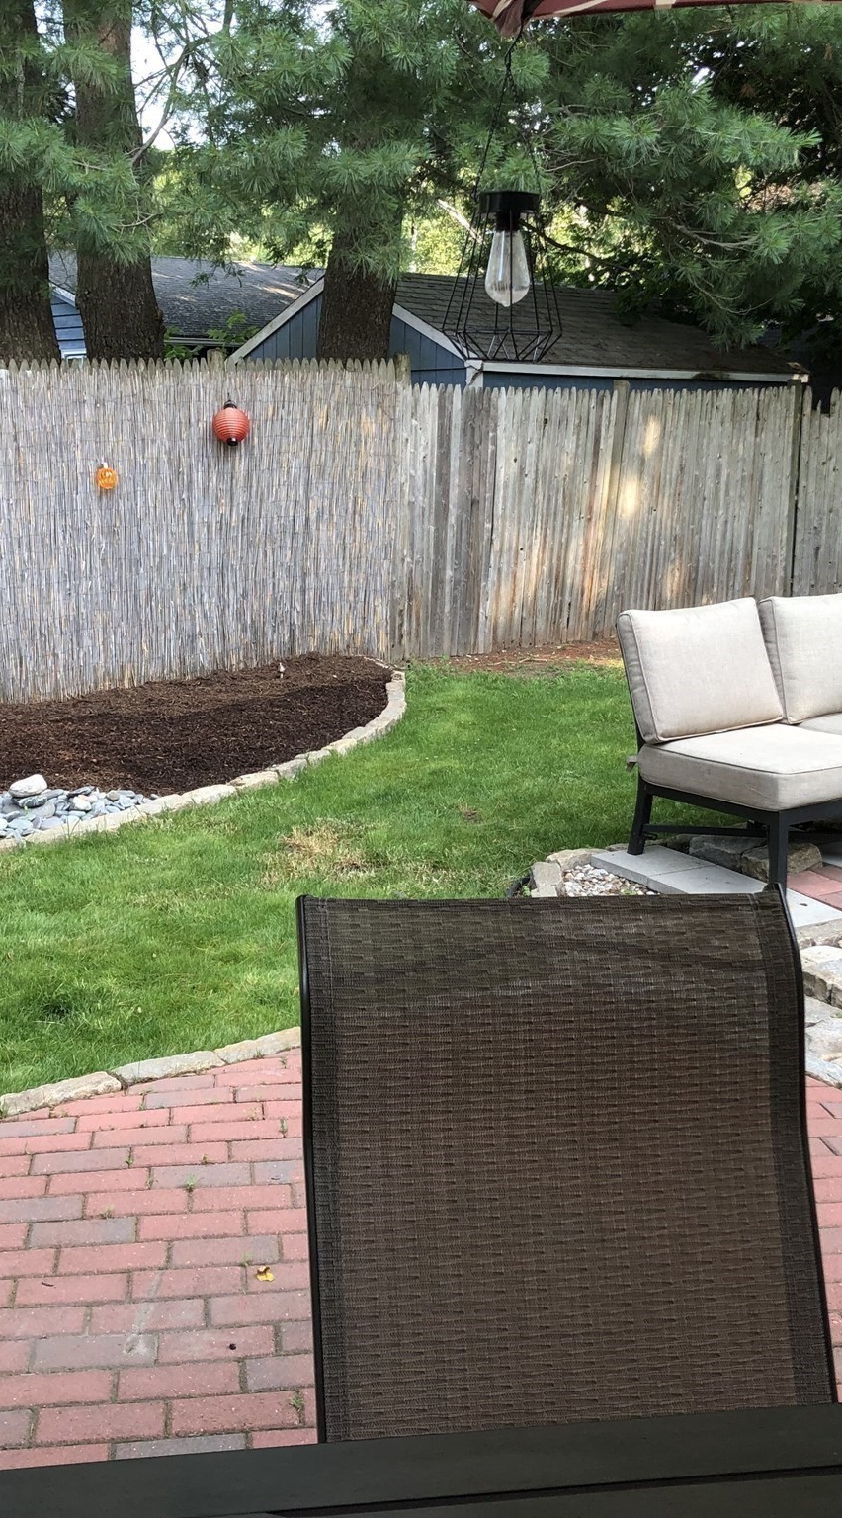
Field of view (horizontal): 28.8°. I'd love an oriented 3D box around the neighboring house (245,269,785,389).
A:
[{"bbox_3d":[1.075,-3.590,17.671,3.860,2.988,5.304,11,16,43],"label":"neighboring house"}]

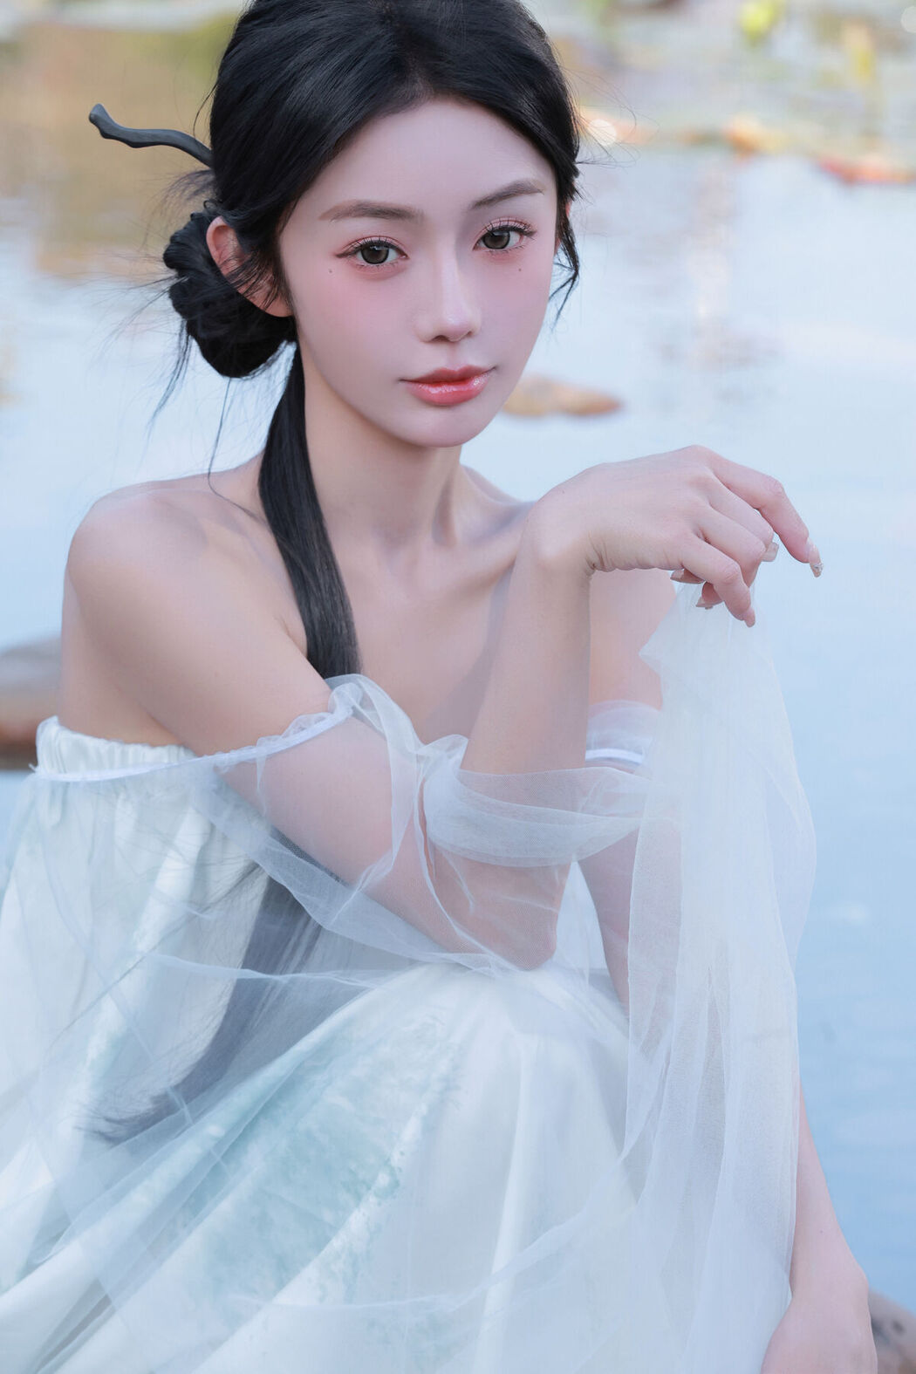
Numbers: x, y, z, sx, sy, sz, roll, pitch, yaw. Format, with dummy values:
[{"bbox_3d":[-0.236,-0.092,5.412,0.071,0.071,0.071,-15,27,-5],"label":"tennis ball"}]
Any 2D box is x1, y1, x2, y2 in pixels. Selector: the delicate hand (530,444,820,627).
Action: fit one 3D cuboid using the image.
[{"bbox_3d":[0.097,-0.070,3.285,0.149,0.071,0.097,9,30,4],"label":"delicate hand"}]

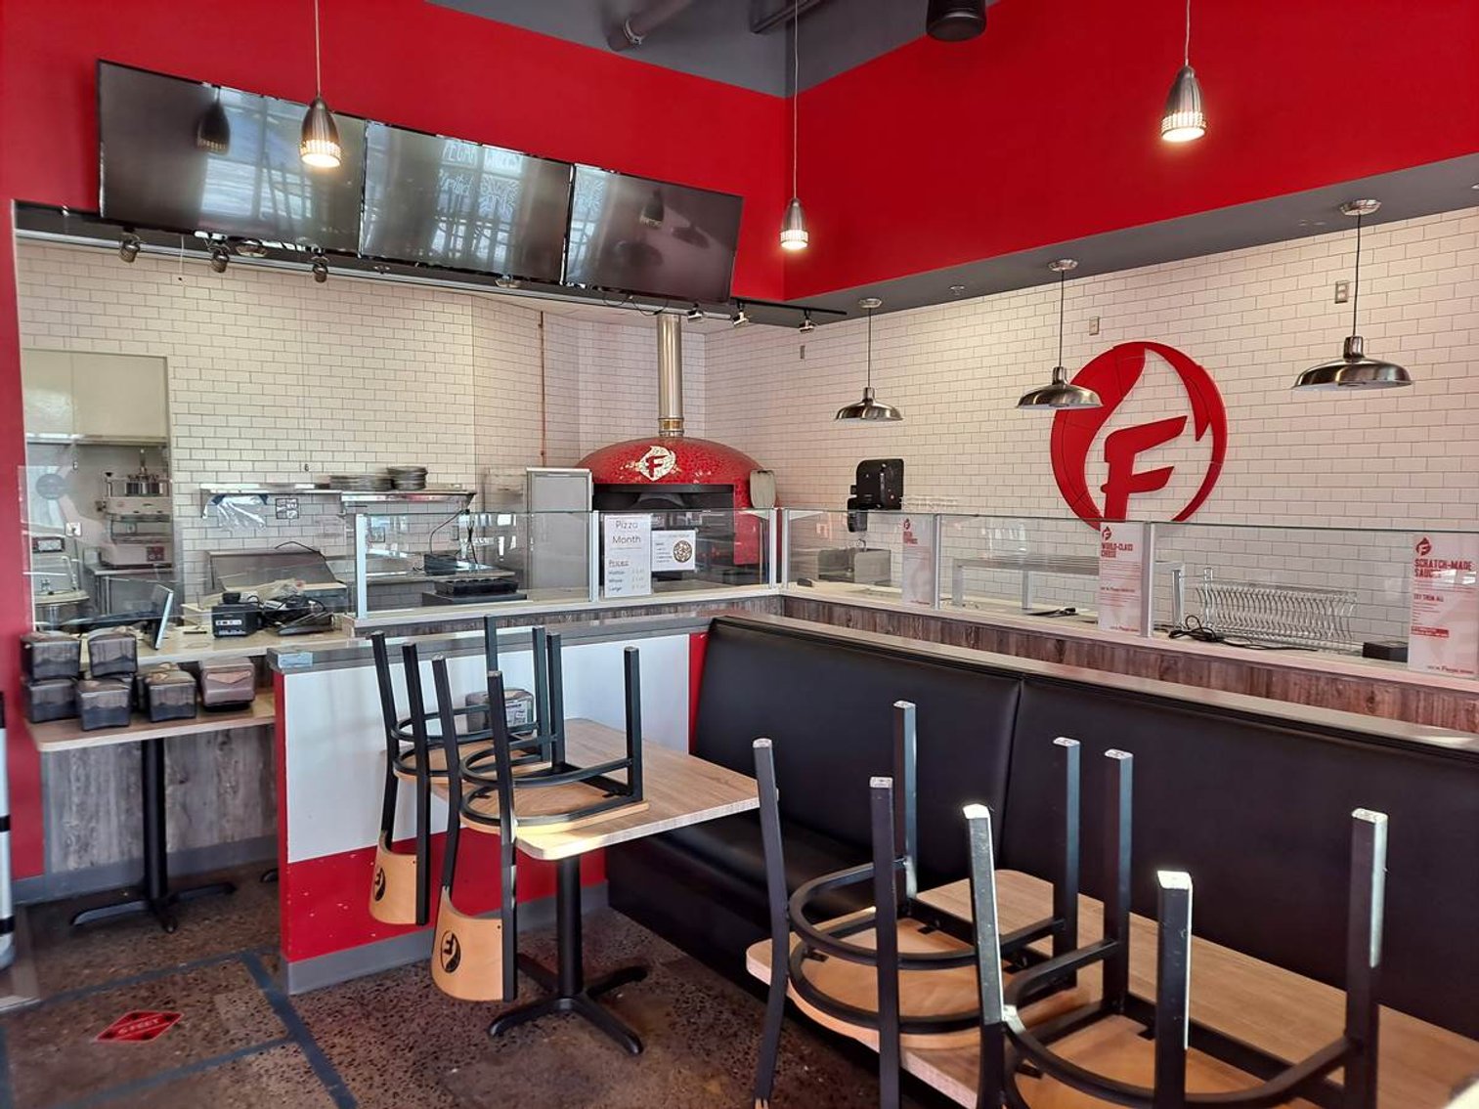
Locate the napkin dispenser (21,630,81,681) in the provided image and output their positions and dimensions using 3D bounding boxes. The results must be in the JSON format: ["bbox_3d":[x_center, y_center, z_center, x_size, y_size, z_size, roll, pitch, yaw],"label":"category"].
[{"bbox_3d":[-2.610,0.388,4.074,0.150,0.150,0.180,-3,5,-36],"label":"napkin dispenser"}]

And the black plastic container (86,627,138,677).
[{"bbox_3d":[-2.406,0.374,4.104,0.153,0.148,0.195,-2,5,-36],"label":"black plastic container"}]

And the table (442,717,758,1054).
[{"bbox_3d":[-0.523,1.041,3.338,0.790,0.755,1.200,-3,5,-36],"label":"table"}]

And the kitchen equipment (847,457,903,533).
[{"bbox_3d":[1.053,-0.473,8.611,0.220,0.600,0.520,-3,5,-36],"label":"kitchen equipment"}]

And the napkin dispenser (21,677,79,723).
[{"bbox_3d":[-2.595,0.537,4.046,0.150,0.150,0.180,-3,5,-36],"label":"napkin dispenser"}]

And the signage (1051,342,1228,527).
[{"bbox_3d":[2.446,-0.693,6.636,0.040,1.225,1.235,-2,5,-36],"label":"signage"}]

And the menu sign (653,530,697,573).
[{"bbox_3d":[-0.351,-0.022,5.793,0.275,0.216,0.006,-2,5,-36],"label":"menu sign"}]

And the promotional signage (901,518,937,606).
[{"bbox_3d":[0.895,0.038,5.358,0.008,0.440,0.210,-2,5,-36],"label":"promotional signage"}]

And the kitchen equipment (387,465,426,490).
[{"bbox_3d":[-2.465,-0.566,7.927,0.285,0.185,0.285,-3,5,-36],"label":"kitchen equipment"}]

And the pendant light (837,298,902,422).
[{"bbox_3d":[0.976,-1.451,7.989,0.495,0.857,0.495,0,4,0],"label":"pendant light"}]

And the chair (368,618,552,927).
[{"bbox_3d":[-0.854,0.625,3.208,0.465,0.805,0.400,-2,5,-36],"label":"chair"}]

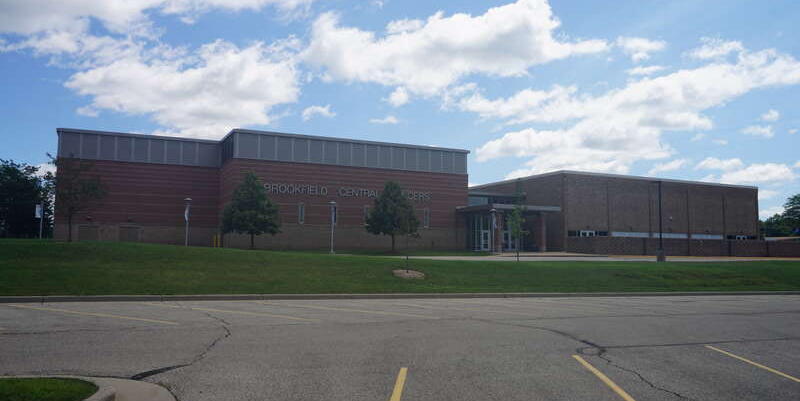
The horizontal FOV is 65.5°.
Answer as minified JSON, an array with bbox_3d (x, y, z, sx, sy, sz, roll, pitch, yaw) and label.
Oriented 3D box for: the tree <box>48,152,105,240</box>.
[{"bbox_3d":[-19.699,-0.122,38.000,3.400,5.350,3.300,2,-4,-27],"label":"tree"}]

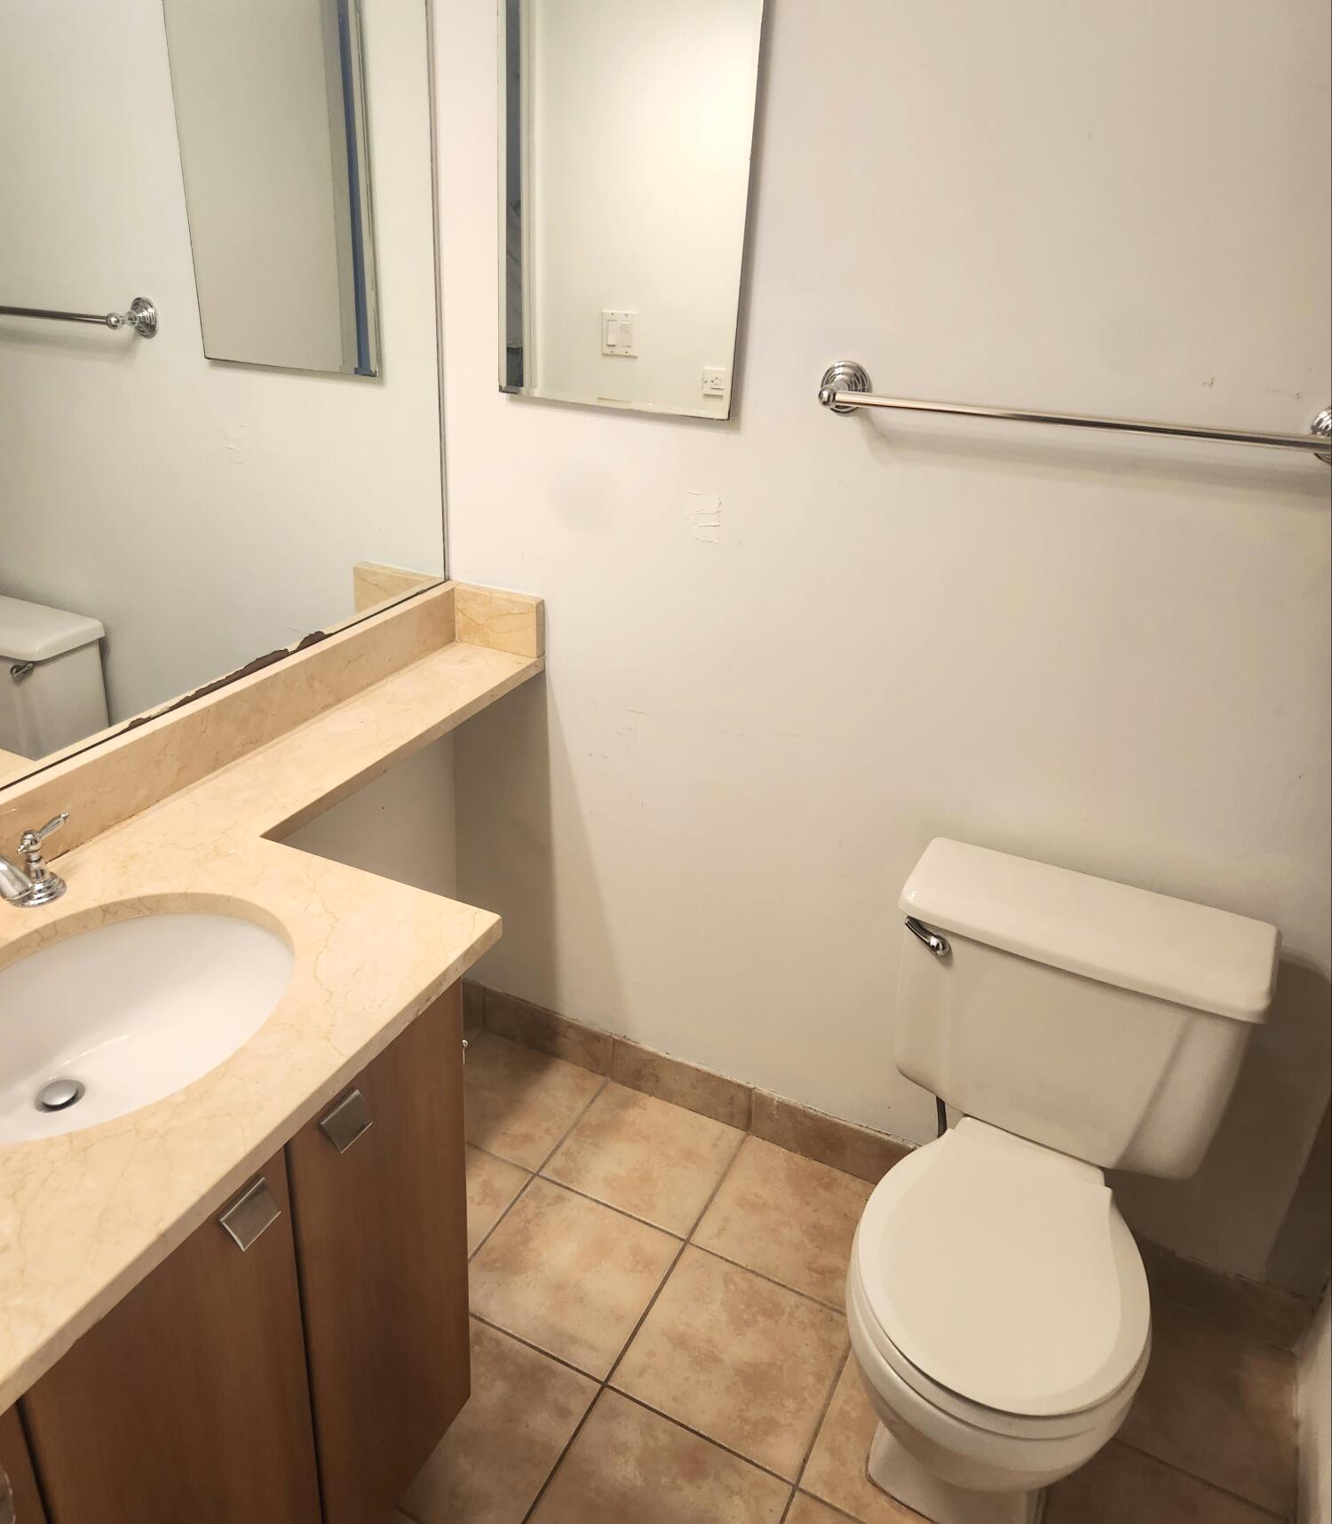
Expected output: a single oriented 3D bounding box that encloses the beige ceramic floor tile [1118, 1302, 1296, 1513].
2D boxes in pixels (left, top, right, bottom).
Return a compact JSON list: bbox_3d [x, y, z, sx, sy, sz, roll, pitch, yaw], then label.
[{"bbox_3d":[0.820,1.000,1.891,0.320,0.012,0.289,16,30,22],"label":"beige ceramic floor tile"}]

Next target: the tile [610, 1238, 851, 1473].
[{"bbox_3d":[0.117,0.948,1.883,0.307,0.012,0.298,16,30,22],"label":"tile"}]

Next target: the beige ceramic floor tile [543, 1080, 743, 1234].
[{"bbox_3d":[-0.033,0.751,2.236,0.307,0.012,0.273,16,30,22],"label":"beige ceramic floor tile"}]

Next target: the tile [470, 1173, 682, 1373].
[{"bbox_3d":[-0.164,0.865,1.999,0.307,0.012,0.298,16,30,22],"label":"tile"}]

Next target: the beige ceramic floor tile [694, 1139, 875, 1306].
[{"bbox_3d":[0.250,0.834,2.122,0.307,0.012,0.278,16,30,22],"label":"beige ceramic floor tile"}]

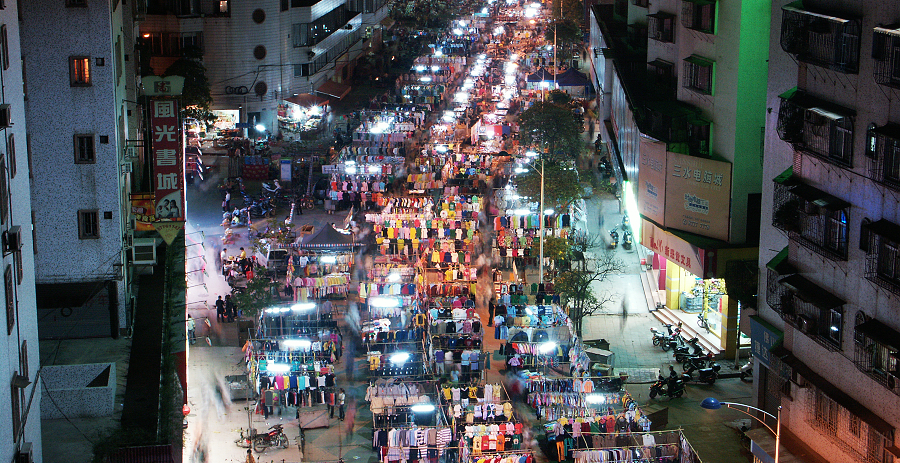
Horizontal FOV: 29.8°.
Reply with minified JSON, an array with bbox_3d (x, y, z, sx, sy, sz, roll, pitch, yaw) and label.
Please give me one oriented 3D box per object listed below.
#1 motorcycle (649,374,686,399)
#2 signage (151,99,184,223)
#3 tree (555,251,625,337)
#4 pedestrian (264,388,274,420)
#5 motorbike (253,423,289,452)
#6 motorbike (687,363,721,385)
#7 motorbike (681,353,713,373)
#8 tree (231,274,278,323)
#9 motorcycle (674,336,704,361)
[{"bbox_3d":[10.920,7.804,84.704,1.880,1.120,0.720,-2,14,-7],"label":"motorcycle"},{"bbox_3d":[-12.268,-3.083,73.389,1.320,5.500,0.350,-2,14,-8],"label":"signage"},{"bbox_3d":[7.703,3.636,93.302,3.900,5.100,3.600,0,14,0],"label":"tree"},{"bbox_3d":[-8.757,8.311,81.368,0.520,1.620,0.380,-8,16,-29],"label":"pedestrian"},{"bbox_3d":[-8.186,9.576,77.392,1.870,1.060,0.730,-5,15,-21],"label":"motorbike"},{"bbox_3d":[12.967,7.292,86.815,1.880,1.120,0.720,3,14,11],"label":"motorbike"},{"bbox_3d":[13.187,6.732,89.184,1.920,1.080,0.730,-7,16,-28],"label":"motorbike"},{"bbox_3d":[-10.986,3.945,94.556,2.600,3.800,2.600,2,14,8],"label":"tree"},{"bbox_3d":[12.840,6.408,90.459,1.850,1.100,0.700,-8,16,-29],"label":"motorcycle"}]

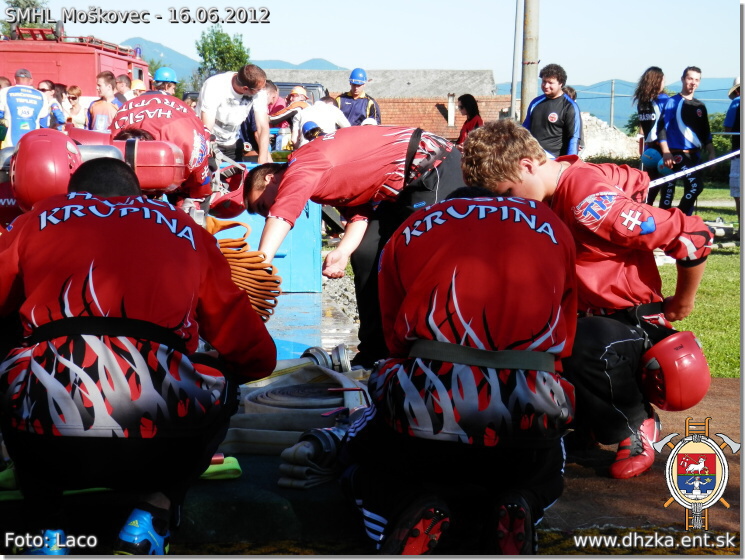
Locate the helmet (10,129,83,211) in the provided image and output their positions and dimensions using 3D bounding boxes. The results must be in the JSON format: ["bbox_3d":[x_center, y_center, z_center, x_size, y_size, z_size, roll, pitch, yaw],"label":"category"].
[{"bbox_3d":[-0.993,-0.334,4.330,0.225,0.265,0.205,-3,24,-6],"label":"helmet"}]

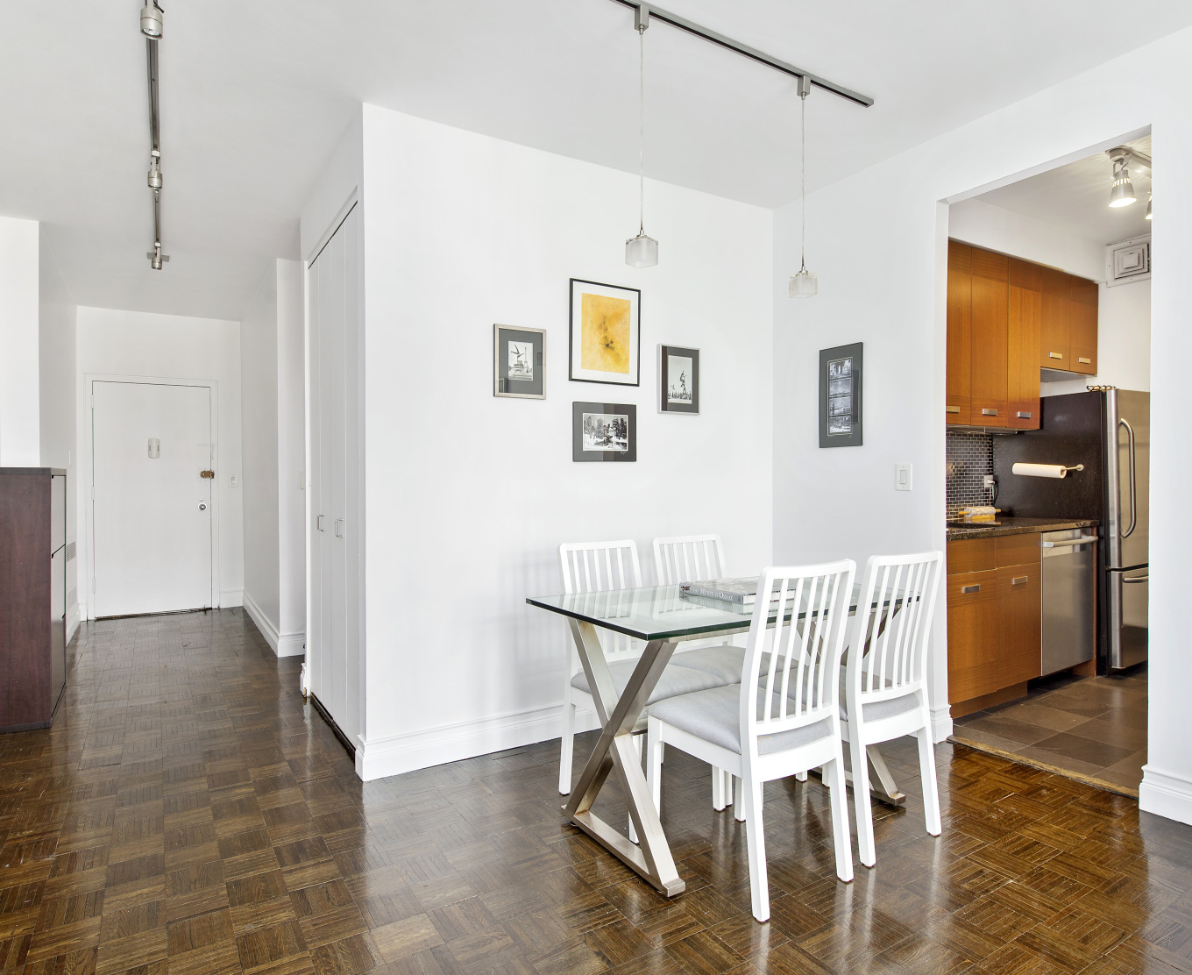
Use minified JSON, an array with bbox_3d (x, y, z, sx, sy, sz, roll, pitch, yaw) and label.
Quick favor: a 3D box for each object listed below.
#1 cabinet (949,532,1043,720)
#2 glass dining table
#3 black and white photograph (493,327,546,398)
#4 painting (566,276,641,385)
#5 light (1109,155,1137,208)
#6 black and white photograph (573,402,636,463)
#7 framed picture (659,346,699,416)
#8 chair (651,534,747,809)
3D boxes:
[{"bbox_3d":[1.860,0.692,3.942,0.853,0.886,0.618,0,0,-32],"label":"cabinet"},{"bbox_3d":[0.460,0.767,2.568,1.202,0.759,0.734,0,0,-32],"label":"glass dining table"},{"bbox_3d":[-0.336,-0.552,3.251,0.245,0.314,0.022,0,0,-32],"label":"black and white photograph"},{"bbox_3d":[0.048,-0.727,3.485,0.382,0.470,0.025,0,0,-32],"label":"painting"},{"bbox_3d":[2.454,-1.428,3.402,0.132,0.241,0.132,0,0,-32],"label":"light"},{"bbox_3d":[0.047,-0.259,3.488,0.348,0.277,0.020,0,0,-32],"label":"black and white photograph"},{"bbox_3d":[0.426,-0.542,3.720,0.254,0.344,0.020,0,0,-32],"label":"framed picture"},{"bbox_3d":[0.532,0.669,2.929,0.430,0.950,0.510,0,0,-32],"label":"chair"}]

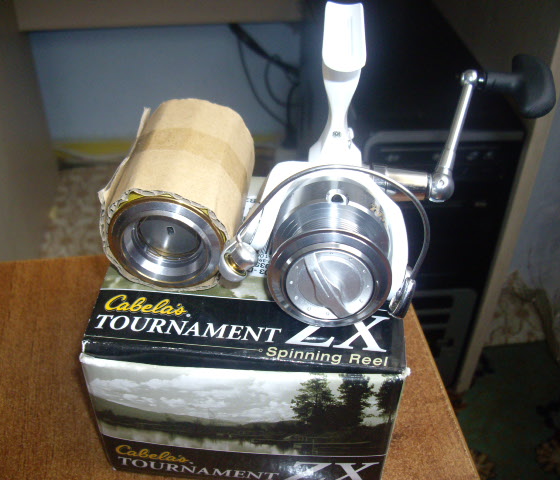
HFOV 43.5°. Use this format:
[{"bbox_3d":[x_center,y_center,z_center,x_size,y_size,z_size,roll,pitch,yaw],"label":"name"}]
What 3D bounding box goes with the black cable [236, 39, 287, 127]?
[{"bbox_3d":[-0.035,-0.301,1.345,0.097,0.175,0.060,-3,39,-5],"label":"black cable"}]

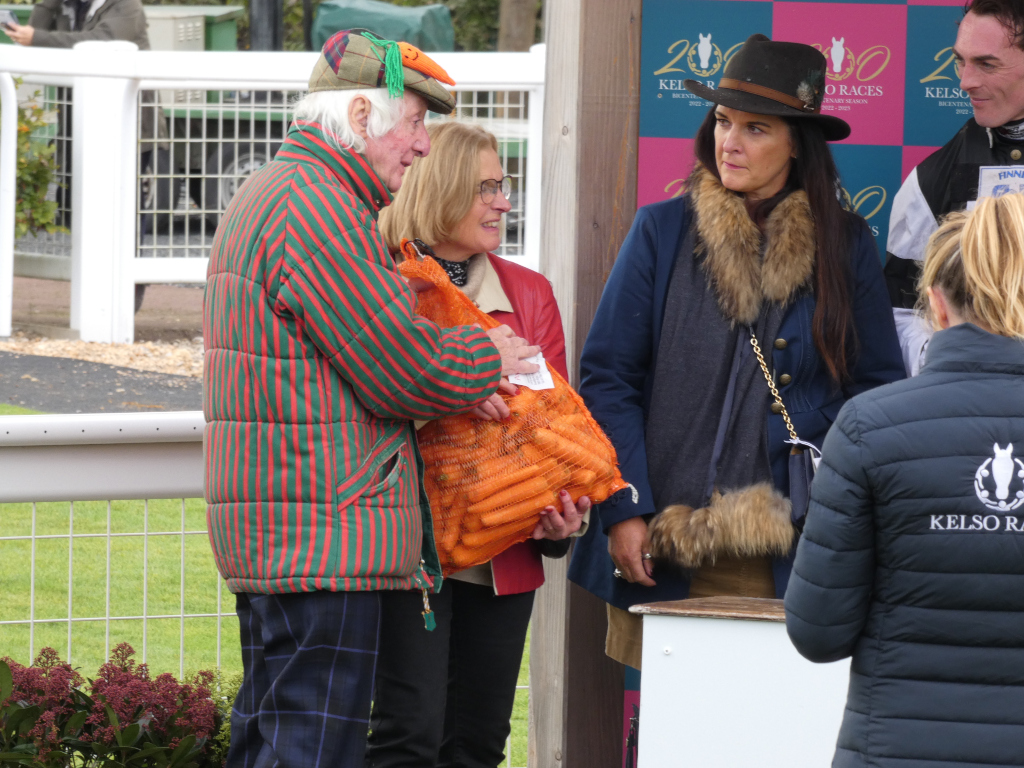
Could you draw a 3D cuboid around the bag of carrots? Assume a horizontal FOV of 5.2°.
[{"bbox_3d":[-0.078,0.009,19.450,0.370,0.550,0.210,-24,2,0],"label":"bag of carrots"}]

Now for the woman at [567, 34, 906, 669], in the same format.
[{"bbox_3d":[0.390,0.250,19.800,0.580,1.720,0.400,1,3,-4],"label":"woman"}]

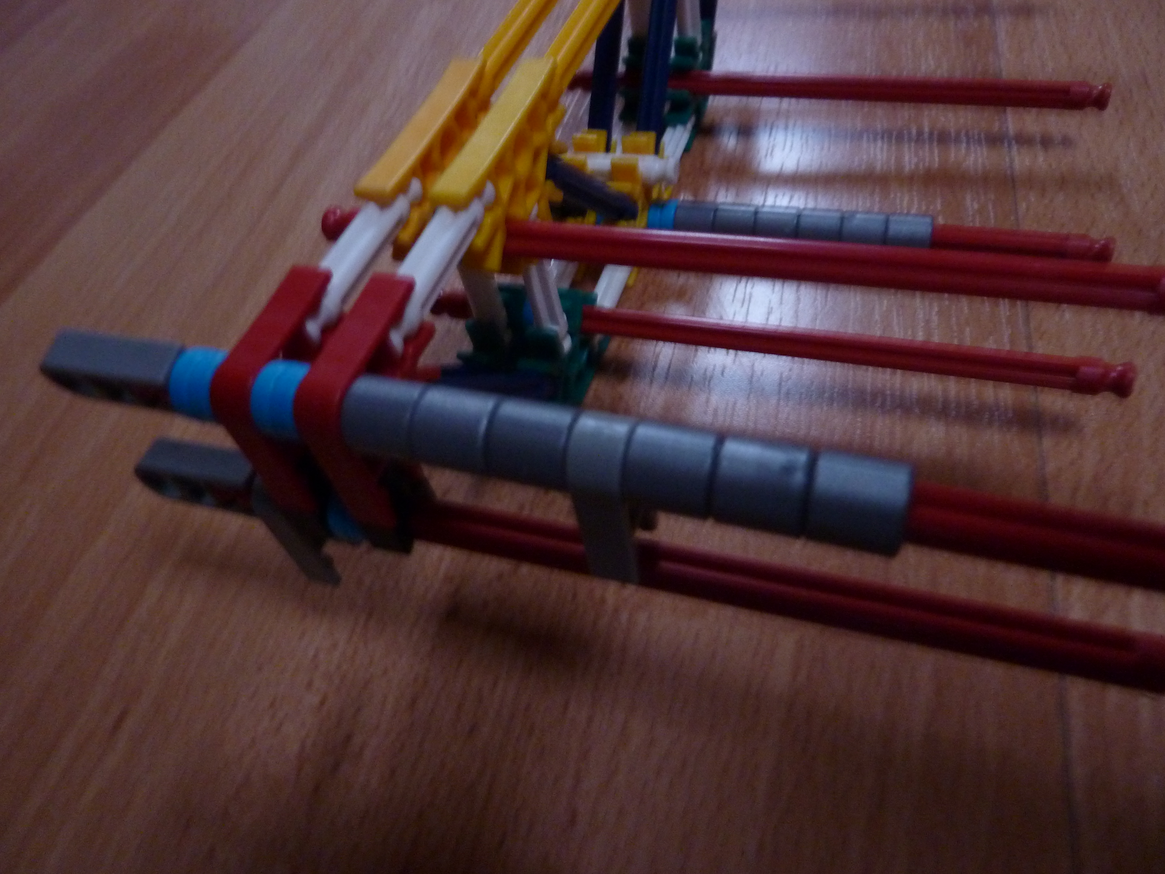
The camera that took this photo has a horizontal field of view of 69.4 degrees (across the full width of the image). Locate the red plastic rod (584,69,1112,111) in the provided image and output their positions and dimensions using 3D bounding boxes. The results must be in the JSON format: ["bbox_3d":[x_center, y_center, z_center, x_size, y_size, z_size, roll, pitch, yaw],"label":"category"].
[{"bbox_3d":[0.059,-0.087,0.211,0.130,0.006,0.006,10,54,18],"label":"red plastic rod"}]

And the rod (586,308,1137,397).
[{"bbox_3d":[0.029,-0.019,0.158,0.130,0.006,0.006,9,54,18],"label":"rod"}]

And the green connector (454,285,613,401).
[{"bbox_3d":[-0.010,-0.017,0.165,0.018,0.022,0.033,9,54,18],"label":"green connector"}]

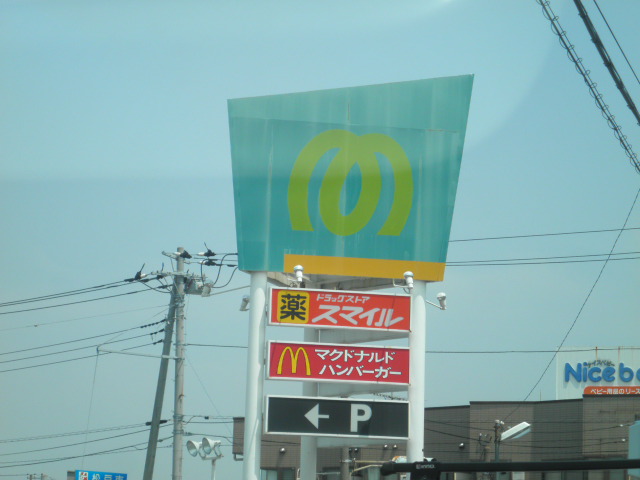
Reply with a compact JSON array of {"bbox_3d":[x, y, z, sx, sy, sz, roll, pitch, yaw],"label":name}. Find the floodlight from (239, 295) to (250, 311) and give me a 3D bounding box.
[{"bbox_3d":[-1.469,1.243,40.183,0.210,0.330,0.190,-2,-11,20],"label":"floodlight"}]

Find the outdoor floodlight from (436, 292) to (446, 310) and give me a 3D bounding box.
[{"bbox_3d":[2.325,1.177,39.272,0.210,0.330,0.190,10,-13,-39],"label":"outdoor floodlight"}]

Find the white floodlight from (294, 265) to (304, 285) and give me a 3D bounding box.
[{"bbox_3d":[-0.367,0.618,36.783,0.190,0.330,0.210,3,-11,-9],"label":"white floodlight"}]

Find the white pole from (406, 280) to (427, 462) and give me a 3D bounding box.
[{"bbox_3d":[1.721,4.259,37.545,0.300,7.130,0.300,3,-11,-9],"label":"white pole"}]

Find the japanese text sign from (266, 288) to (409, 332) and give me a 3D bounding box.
[{"bbox_3d":[0.371,1.299,37.779,2.681,0.678,0.200,3,-11,-9],"label":"japanese text sign"}]

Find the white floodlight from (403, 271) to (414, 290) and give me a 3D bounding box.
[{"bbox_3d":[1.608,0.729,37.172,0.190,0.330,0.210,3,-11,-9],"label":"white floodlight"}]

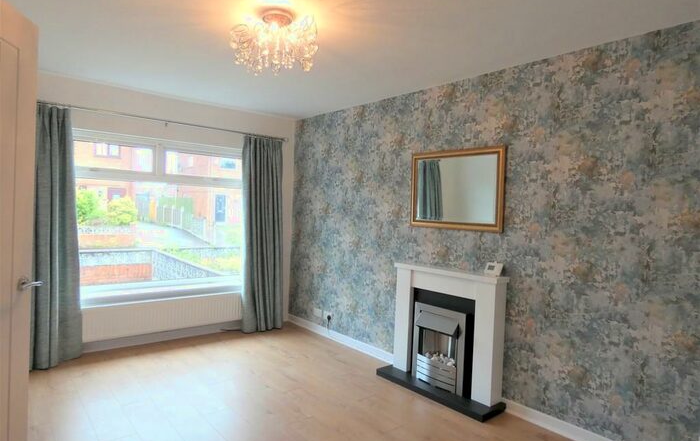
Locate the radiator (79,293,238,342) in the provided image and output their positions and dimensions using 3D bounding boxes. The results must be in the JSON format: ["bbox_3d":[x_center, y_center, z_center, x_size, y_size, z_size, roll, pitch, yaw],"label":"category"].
[{"bbox_3d":[-1.783,0.937,4.039,1.614,0.315,0.091,1,1,-41],"label":"radiator"}]

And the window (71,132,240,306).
[{"bbox_3d":[-1.849,-0.021,4.073,1.705,1.553,0.122,1,1,-41],"label":"window"}]

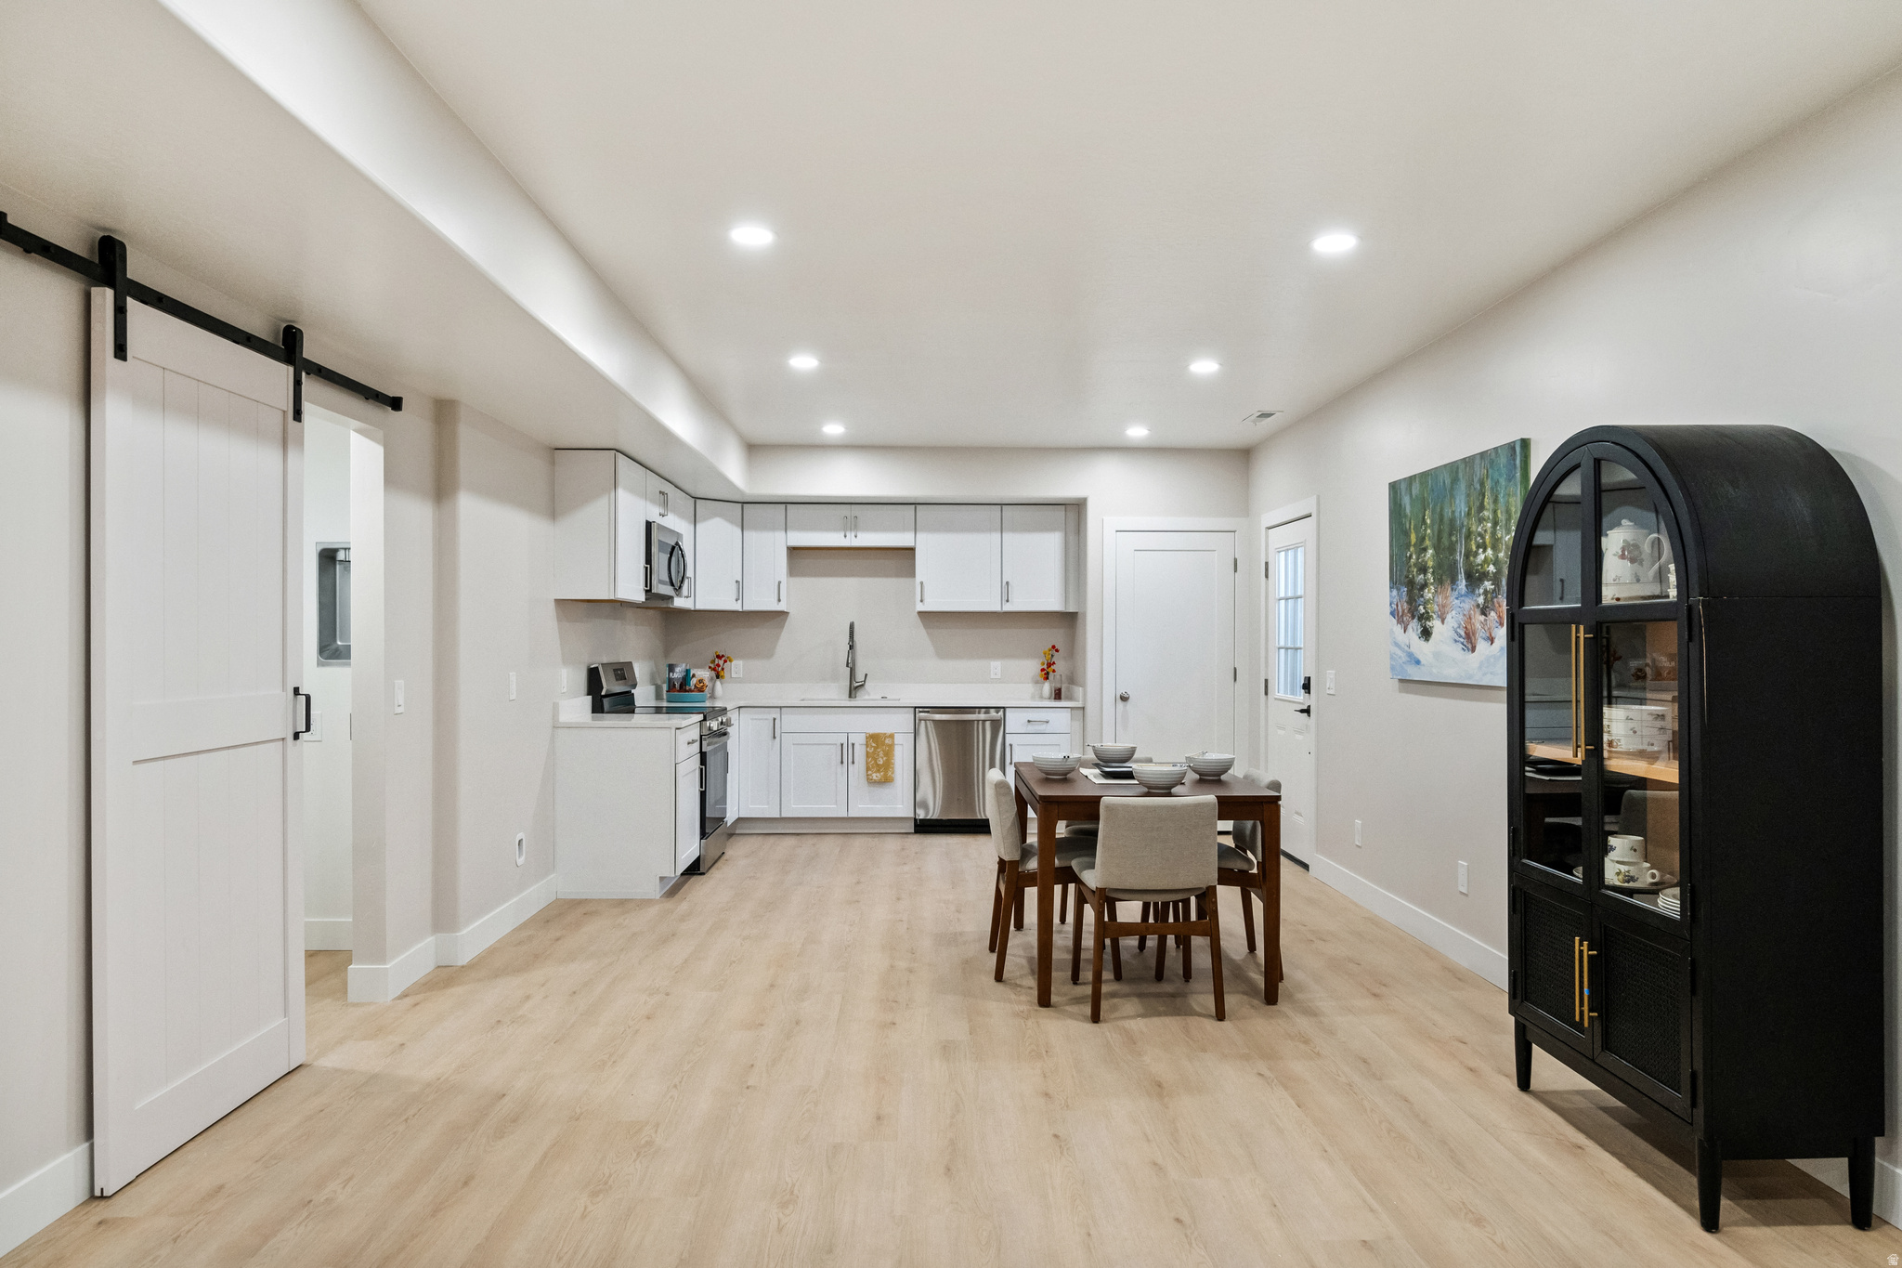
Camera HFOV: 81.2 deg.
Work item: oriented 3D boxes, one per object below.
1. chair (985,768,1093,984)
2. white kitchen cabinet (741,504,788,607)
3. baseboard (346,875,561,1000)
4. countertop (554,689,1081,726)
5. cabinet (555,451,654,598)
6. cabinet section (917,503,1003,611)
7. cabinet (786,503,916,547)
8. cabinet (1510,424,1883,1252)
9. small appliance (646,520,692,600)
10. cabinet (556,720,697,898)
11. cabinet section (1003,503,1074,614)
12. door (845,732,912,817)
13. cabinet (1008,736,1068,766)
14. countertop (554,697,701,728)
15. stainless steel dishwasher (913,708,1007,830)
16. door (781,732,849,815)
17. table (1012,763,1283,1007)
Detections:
[{"bbox_3d":[0.427,0.961,4.540,0.535,0.785,0.480,0,0,-1],"label":"chair"},{"bbox_3d":[-1.319,-0.538,8.008,0.307,0.760,0.330,0,0,-1],"label":"white kitchen cabinet"},{"bbox_3d":[-2.104,1.289,4.860,0.248,0.132,1.600,0,0,-1],"label":"baseboard"},{"bbox_3d":[-0.565,0.427,6.931,2.970,0.130,2.490,0,0,-1],"label":"countertop"},{"bbox_3d":[-1.871,-0.555,5.959,0.320,0.758,0.588,0,0,-1],"label":"cabinet"},{"bbox_3d":[0.062,-0.550,8.060,0.612,0.765,0.330,0,0,-1],"label":"cabinet section"},{"bbox_3d":[-0.709,-0.766,8.023,0.914,0.305,0.330,0,0,-1],"label":"cabinet"},{"bbox_3d":[1.864,0.398,2.889,0.418,1.875,0.834,0,0,-1],"label":"cabinet"},{"bbox_3d":[-1.846,-0.426,6.602,0.390,0.400,0.755,0,0,-1],"label":"small appliance"},{"bbox_3d":[-1.711,0.923,5.948,0.635,0.876,0.533,0,0,-1],"label":"cabinet"},{"bbox_3d":[0.602,-0.550,8.070,0.475,0.765,0.330,0,0,-1],"label":"cabinet section"},{"bbox_3d":[-0.472,0.963,7.553,0.448,0.571,0.030,0,0,-1],"label":"door"},{"bbox_3d":[0.595,0.971,7.894,0.438,0.570,0.590,0,0,-1],"label":"cabinet"},{"bbox_3d":[-1.705,0.420,5.939,0.647,0.130,0.557,0,0,-1],"label":"countertop"},{"bbox_3d":[0.060,0.939,7.868,0.620,0.865,0.600,0,0,-1],"label":"stainless steel dishwasher"},{"bbox_3d":[-0.931,0.961,7.570,0.451,0.577,0.022,0,0,-1],"label":"door"},{"bbox_3d":[0.745,0.969,4.562,0.878,0.760,1.117,0,0,-1],"label":"table"}]

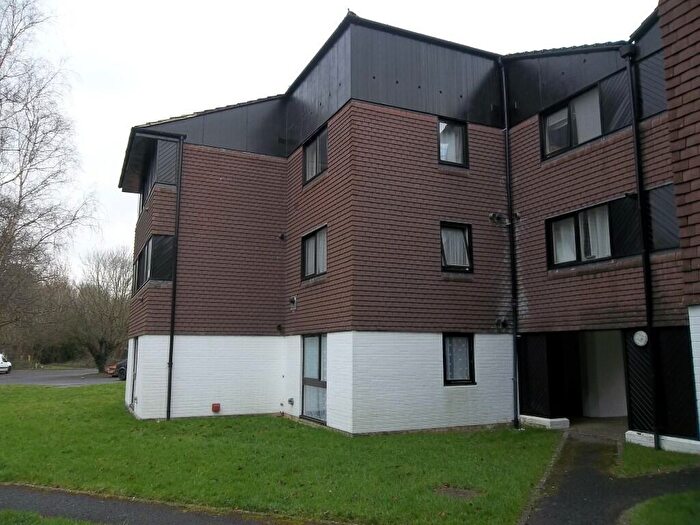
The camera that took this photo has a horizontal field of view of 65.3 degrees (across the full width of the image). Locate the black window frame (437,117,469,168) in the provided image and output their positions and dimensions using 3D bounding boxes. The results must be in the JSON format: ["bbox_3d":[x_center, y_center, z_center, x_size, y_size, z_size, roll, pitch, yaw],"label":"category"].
[{"bbox_3d":[2.513,-2.908,13.364,0.892,1.184,0.100,4,-9,-25],"label":"black window frame"}]

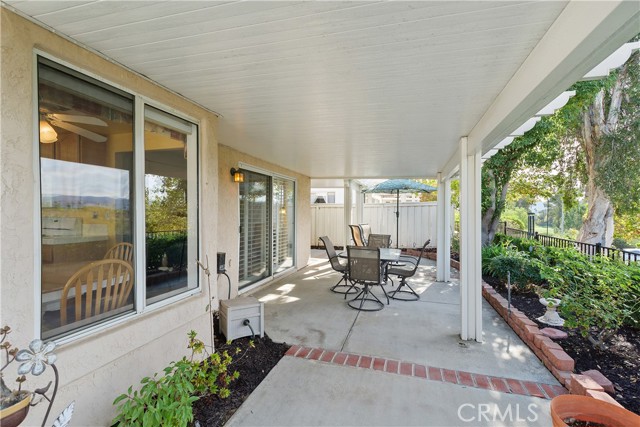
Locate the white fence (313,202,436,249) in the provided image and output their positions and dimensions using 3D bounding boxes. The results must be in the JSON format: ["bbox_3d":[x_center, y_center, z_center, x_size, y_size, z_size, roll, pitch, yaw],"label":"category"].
[{"bbox_3d":[1.950,0.473,10.450,5.000,1.680,0.100,0,0,15],"label":"white fence"}]

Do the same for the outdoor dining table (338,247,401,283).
[{"bbox_3d":[0.910,1.018,4.900,0.950,0.710,1.380,0,0,18],"label":"outdoor dining table"}]

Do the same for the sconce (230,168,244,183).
[{"bbox_3d":[-1.265,-0.580,4.350,0.200,0.215,0.130,0,0,18],"label":"sconce"}]

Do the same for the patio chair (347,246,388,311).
[{"bbox_3d":[0.690,0.905,4.160,0.570,0.910,0.690,0,0,14],"label":"patio chair"}]

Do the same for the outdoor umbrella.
[{"bbox_3d":[2.570,0.110,9.200,2.500,2.500,2.500,0,0,18],"label":"outdoor umbrella"}]

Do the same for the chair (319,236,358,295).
[{"bbox_3d":[0.393,0.905,5.080,0.690,0.910,0.570,0,0,18],"label":"chair"}]

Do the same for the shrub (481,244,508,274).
[{"bbox_3d":[3.620,0.944,5.950,0.660,0.610,0.680,0,0,18],"label":"shrub"}]

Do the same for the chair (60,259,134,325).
[{"bbox_3d":[-1.730,0.803,2.010,0.530,0.960,0.470,0,0,16],"label":"chair"}]

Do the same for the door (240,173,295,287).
[{"bbox_3d":[-0.955,0.240,5.620,0.120,2.070,2.280,0,0,18],"label":"door"}]

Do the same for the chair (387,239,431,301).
[{"bbox_3d":[1.452,0.905,4.667,0.690,0.910,0.570,0,0,19],"label":"chair"}]

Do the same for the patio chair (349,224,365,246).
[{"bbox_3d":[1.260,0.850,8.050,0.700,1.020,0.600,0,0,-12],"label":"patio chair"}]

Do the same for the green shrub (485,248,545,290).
[{"bbox_3d":[3.380,0.962,5.030,0.840,0.650,0.860,0,0,18],"label":"green shrub"}]

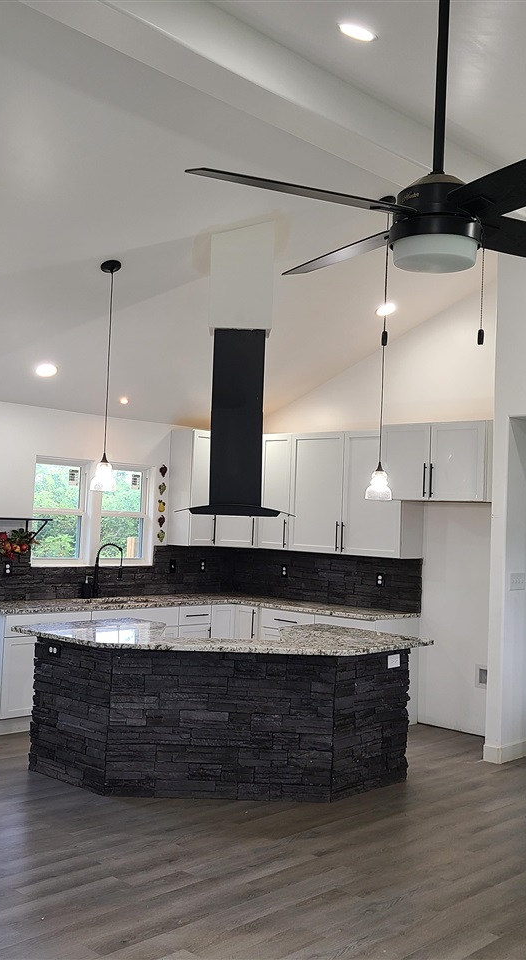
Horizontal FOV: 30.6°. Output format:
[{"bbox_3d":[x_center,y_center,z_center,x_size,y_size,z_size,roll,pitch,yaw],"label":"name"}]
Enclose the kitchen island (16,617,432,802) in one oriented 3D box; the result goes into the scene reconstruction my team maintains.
[{"bbox_3d":[-0.280,1.459,6.307,2.741,0.902,1.526,2,-2,0],"label":"kitchen island"}]

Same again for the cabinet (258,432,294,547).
[{"bbox_3d":[0.223,0.116,8.901,0.400,1.060,0.322,0,-3,43],"label":"cabinet"}]

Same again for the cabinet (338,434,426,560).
[{"bbox_3d":[1.014,0.115,8.154,0.614,1.060,0.322,0,-3,43],"label":"cabinet"}]

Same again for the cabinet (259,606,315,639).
[{"bbox_3d":[0.396,1.566,8.410,0.648,0.876,0.630,0,-3,43],"label":"cabinet"}]

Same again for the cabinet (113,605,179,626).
[{"bbox_3d":[-1.289,1.506,8.201,0.653,0.873,0.914,0,-3,45],"label":"cabinet"}]

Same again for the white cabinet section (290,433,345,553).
[{"bbox_3d":[0.570,0.116,8.553,0.629,1.055,0.330,0,-3,44],"label":"white cabinet section"}]

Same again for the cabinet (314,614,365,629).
[{"bbox_3d":[0.856,1.565,7.975,0.617,0.876,0.630,0,-3,43],"label":"cabinet"}]

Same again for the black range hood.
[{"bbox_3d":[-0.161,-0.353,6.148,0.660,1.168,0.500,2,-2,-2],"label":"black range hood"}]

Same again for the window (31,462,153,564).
[{"bbox_3d":[-1.505,0.302,8.525,0.110,0.927,1.281,0,-3,45],"label":"window"}]

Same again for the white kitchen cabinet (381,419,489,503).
[{"bbox_3d":[1.505,-0.123,7.532,0.975,0.598,0.588,0,-3,45],"label":"white kitchen cabinet"}]

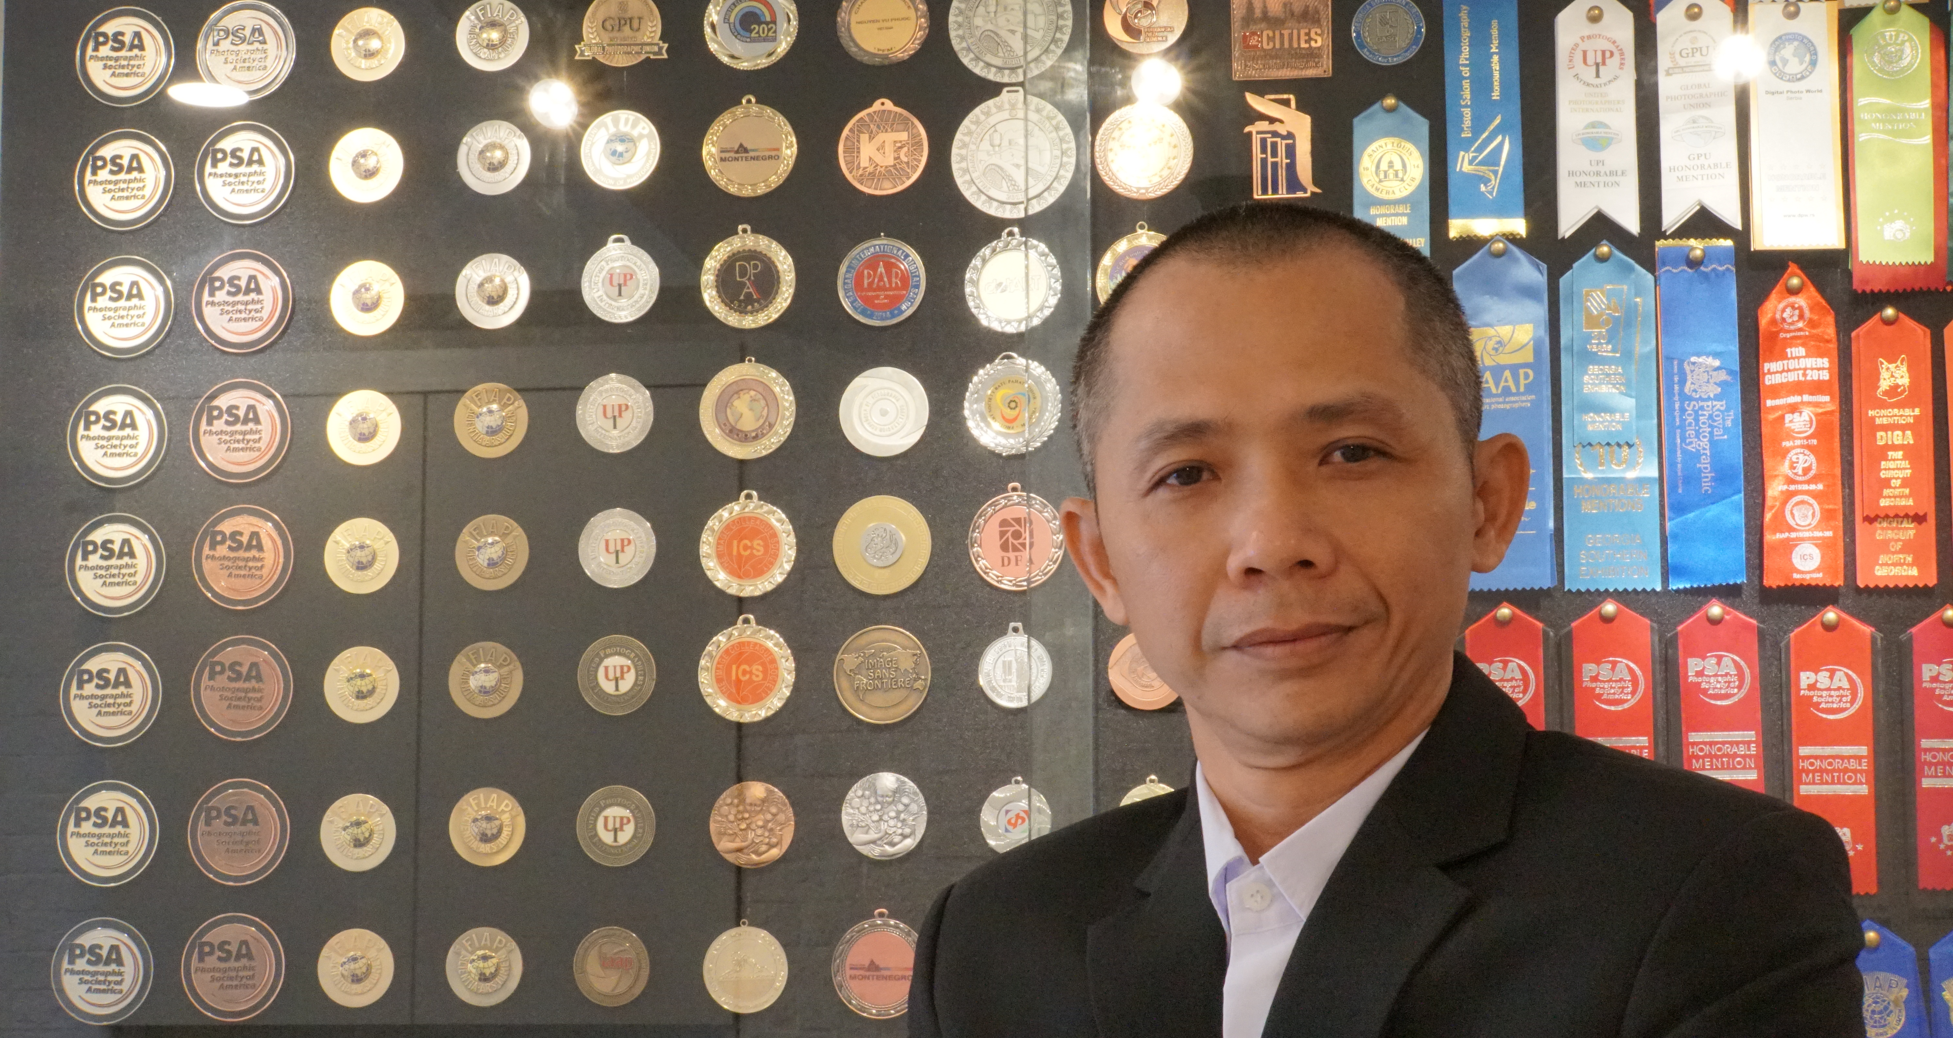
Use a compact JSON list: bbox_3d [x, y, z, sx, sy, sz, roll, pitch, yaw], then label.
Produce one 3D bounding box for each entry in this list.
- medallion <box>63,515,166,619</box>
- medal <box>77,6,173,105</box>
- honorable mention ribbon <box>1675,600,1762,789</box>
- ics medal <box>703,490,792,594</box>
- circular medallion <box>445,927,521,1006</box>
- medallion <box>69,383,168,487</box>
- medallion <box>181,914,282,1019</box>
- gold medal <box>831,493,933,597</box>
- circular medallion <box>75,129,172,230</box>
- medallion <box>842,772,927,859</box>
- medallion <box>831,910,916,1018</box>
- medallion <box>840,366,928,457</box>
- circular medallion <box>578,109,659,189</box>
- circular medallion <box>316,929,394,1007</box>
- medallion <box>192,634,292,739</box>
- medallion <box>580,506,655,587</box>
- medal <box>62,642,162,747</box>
[{"bbox_3d":[-0.575,0.031,1.991,0.070,0.070,0.007,-1,-7,7],"label":"medallion"},{"bbox_3d":[-0.575,-0.313,2.013,0.067,0.068,0.006,-1,-6,7],"label":"medal"},{"bbox_3d":[0.452,0.136,1.801,0.048,0.175,0.004,-1,-7,7],"label":"honorable mention ribbon"},{"bbox_3d":[-0.155,0.016,2.014,0.066,0.072,0.005,-1,-7,7],"label":"ics medal"},{"bbox_3d":[-0.311,0.283,1.880,0.050,0.050,0.005,-1,-7,7],"label":"circular medallion"},{"bbox_3d":[-0.572,-0.055,1.985,0.066,0.069,0.006,-1,-6,7],"label":"medallion"},{"bbox_3d":[-0.506,0.306,2.025,0.073,0.070,0.008,-1,-7,7],"label":"medallion"},{"bbox_3d":[-0.062,0.017,1.961,0.066,0.066,0.005,-1,-6,7],"label":"gold medal"},{"bbox_3d":[-0.573,-0.229,2.004,0.067,0.068,0.006,-1,-6,7],"label":"circular medallion"},{"bbox_3d":[-0.057,0.186,1.860,0.054,0.055,0.004,-1,-7,7],"label":"medallion"},{"bbox_3d":[-0.059,0.276,1.849,0.061,0.068,0.004,-1,-7,7],"label":"medallion"},{"bbox_3d":[-0.063,-0.073,2.013,0.060,0.061,0.005,-1,-7,7],"label":"medallion"},{"bbox_3d":[-0.234,-0.245,1.964,0.053,0.053,0.005,-1,-6,7],"label":"circular medallion"},{"bbox_3d":[-0.411,0.298,1.976,0.052,0.052,0.005,-1,-6,7],"label":"circular medallion"},{"bbox_3d":[-0.493,0.114,2.005,0.071,0.071,0.007,-1,-6,7],"label":"medallion"},{"bbox_3d":[-0.244,0.019,2.026,0.054,0.055,0.005,-1,-7,7],"label":"medallion"},{"bbox_3d":[-0.597,0.121,2.058,0.072,0.072,0.008,-1,-7,7],"label":"medal"}]

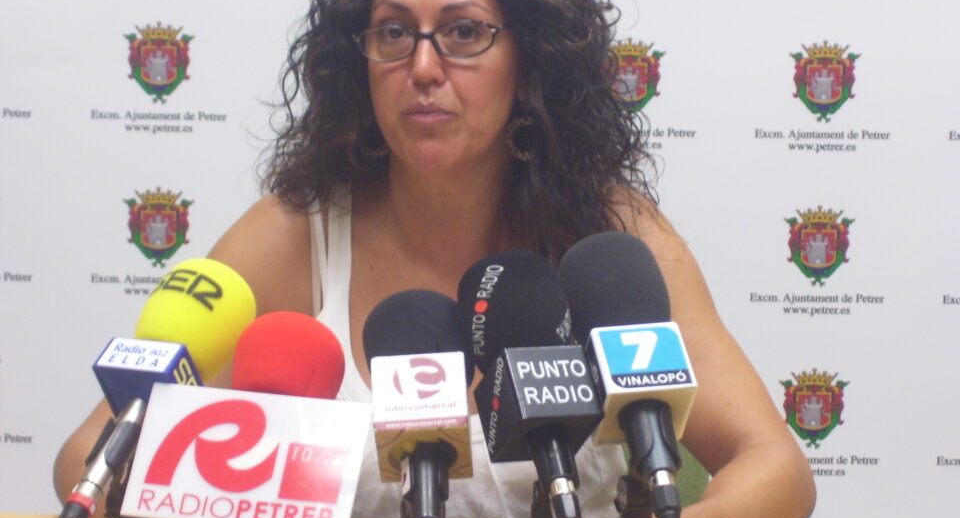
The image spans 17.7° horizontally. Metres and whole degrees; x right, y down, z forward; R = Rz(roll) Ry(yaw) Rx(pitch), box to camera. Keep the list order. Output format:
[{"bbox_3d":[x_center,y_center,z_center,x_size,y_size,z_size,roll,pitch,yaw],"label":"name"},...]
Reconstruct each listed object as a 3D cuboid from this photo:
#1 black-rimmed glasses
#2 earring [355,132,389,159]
[{"bbox_3d":[-0.038,-0.198,2.808,0.134,0.038,0.132,-4,2,7],"label":"black-rimmed glasses"},{"bbox_3d":[-0.098,-0.113,2.860,0.037,0.042,0.007,2,8,8],"label":"earring"}]

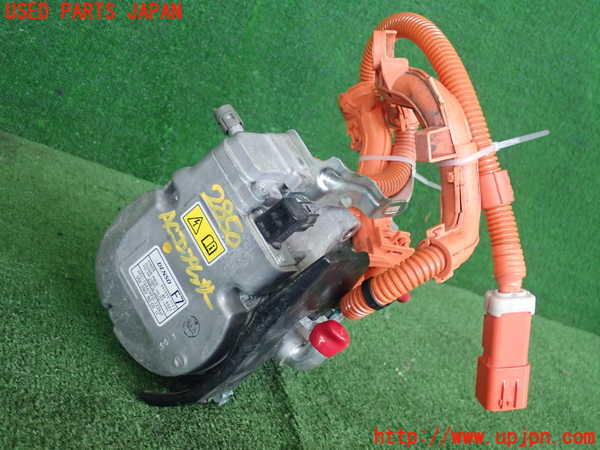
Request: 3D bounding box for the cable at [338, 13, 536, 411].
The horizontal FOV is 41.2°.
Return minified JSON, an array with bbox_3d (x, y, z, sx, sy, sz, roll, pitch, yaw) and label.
[{"bbox_3d":[0.104,-0.015,0.650,0.155,0.275,0.240,0,30,0],"label":"cable"}]

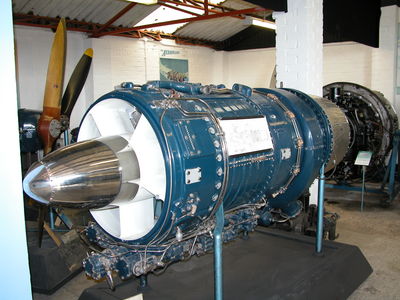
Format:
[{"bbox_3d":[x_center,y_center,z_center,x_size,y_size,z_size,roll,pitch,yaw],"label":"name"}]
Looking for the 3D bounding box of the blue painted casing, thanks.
[{"bbox_3d":[0.134,-0.004,2.697,0.850,0.875,1.739,6,10,40],"label":"blue painted casing"}]

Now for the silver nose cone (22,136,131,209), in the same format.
[{"bbox_3d":[-0.590,0.131,1.858,0.332,0.332,0.410,6,10,40],"label":"silver nose cone"}]

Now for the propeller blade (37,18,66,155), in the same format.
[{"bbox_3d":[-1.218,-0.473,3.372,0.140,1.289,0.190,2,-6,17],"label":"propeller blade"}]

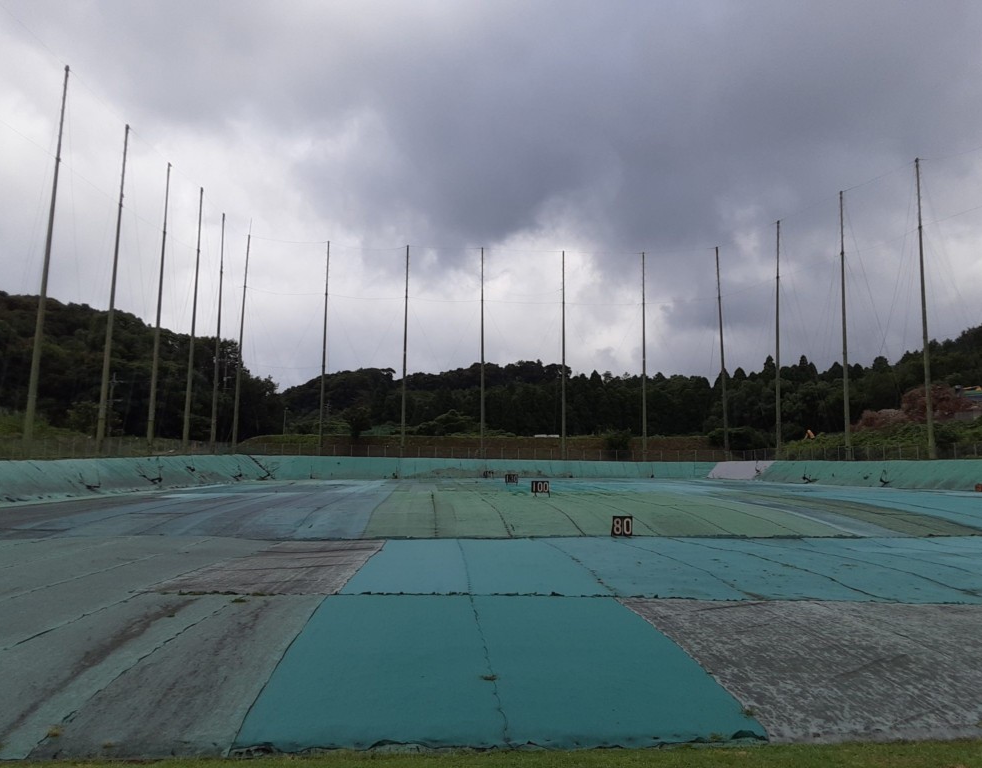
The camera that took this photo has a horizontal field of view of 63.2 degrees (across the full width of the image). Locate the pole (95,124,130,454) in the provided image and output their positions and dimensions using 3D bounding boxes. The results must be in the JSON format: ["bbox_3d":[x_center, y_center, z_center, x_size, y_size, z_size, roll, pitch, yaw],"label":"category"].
[{"bbox_3d":[-29.199,-7.465,61.761,0.480,26.130,0.480,5,-6,-26],"label":"pole"}]

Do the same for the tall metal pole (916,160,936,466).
[{"bbox_3d":[37.827,-6.812,69.812,0.480,26.620,0.480,-3,-6,29],"label":"tall metal pole"}]

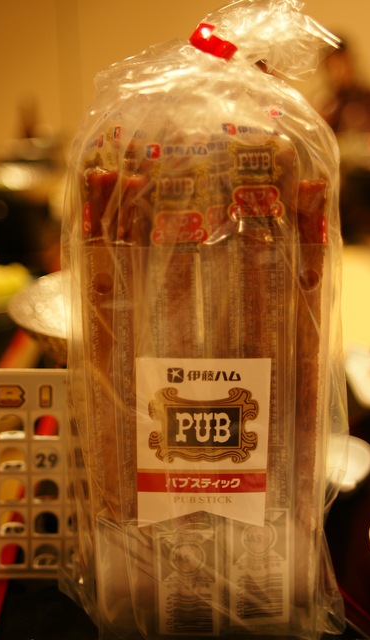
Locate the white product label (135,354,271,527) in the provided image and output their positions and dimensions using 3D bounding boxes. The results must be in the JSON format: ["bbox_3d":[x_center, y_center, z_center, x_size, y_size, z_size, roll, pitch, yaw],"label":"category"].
[{"bbox_3d":[0.008,0.052,0.322,0.057,0.078,0.001,0,13,0],"label":"white product label"}]

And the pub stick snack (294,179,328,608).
[{"bbox_3d":[0.055,0.038,0.329,0.013,0.197,0.013,-1,12,0],"label":"pub stick snack"}]

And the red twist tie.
[{"bbox_3d":[0.013,-0.122,0.328,0.020,0.009,0.011,34,9,0],"label":"red twist tie"}]

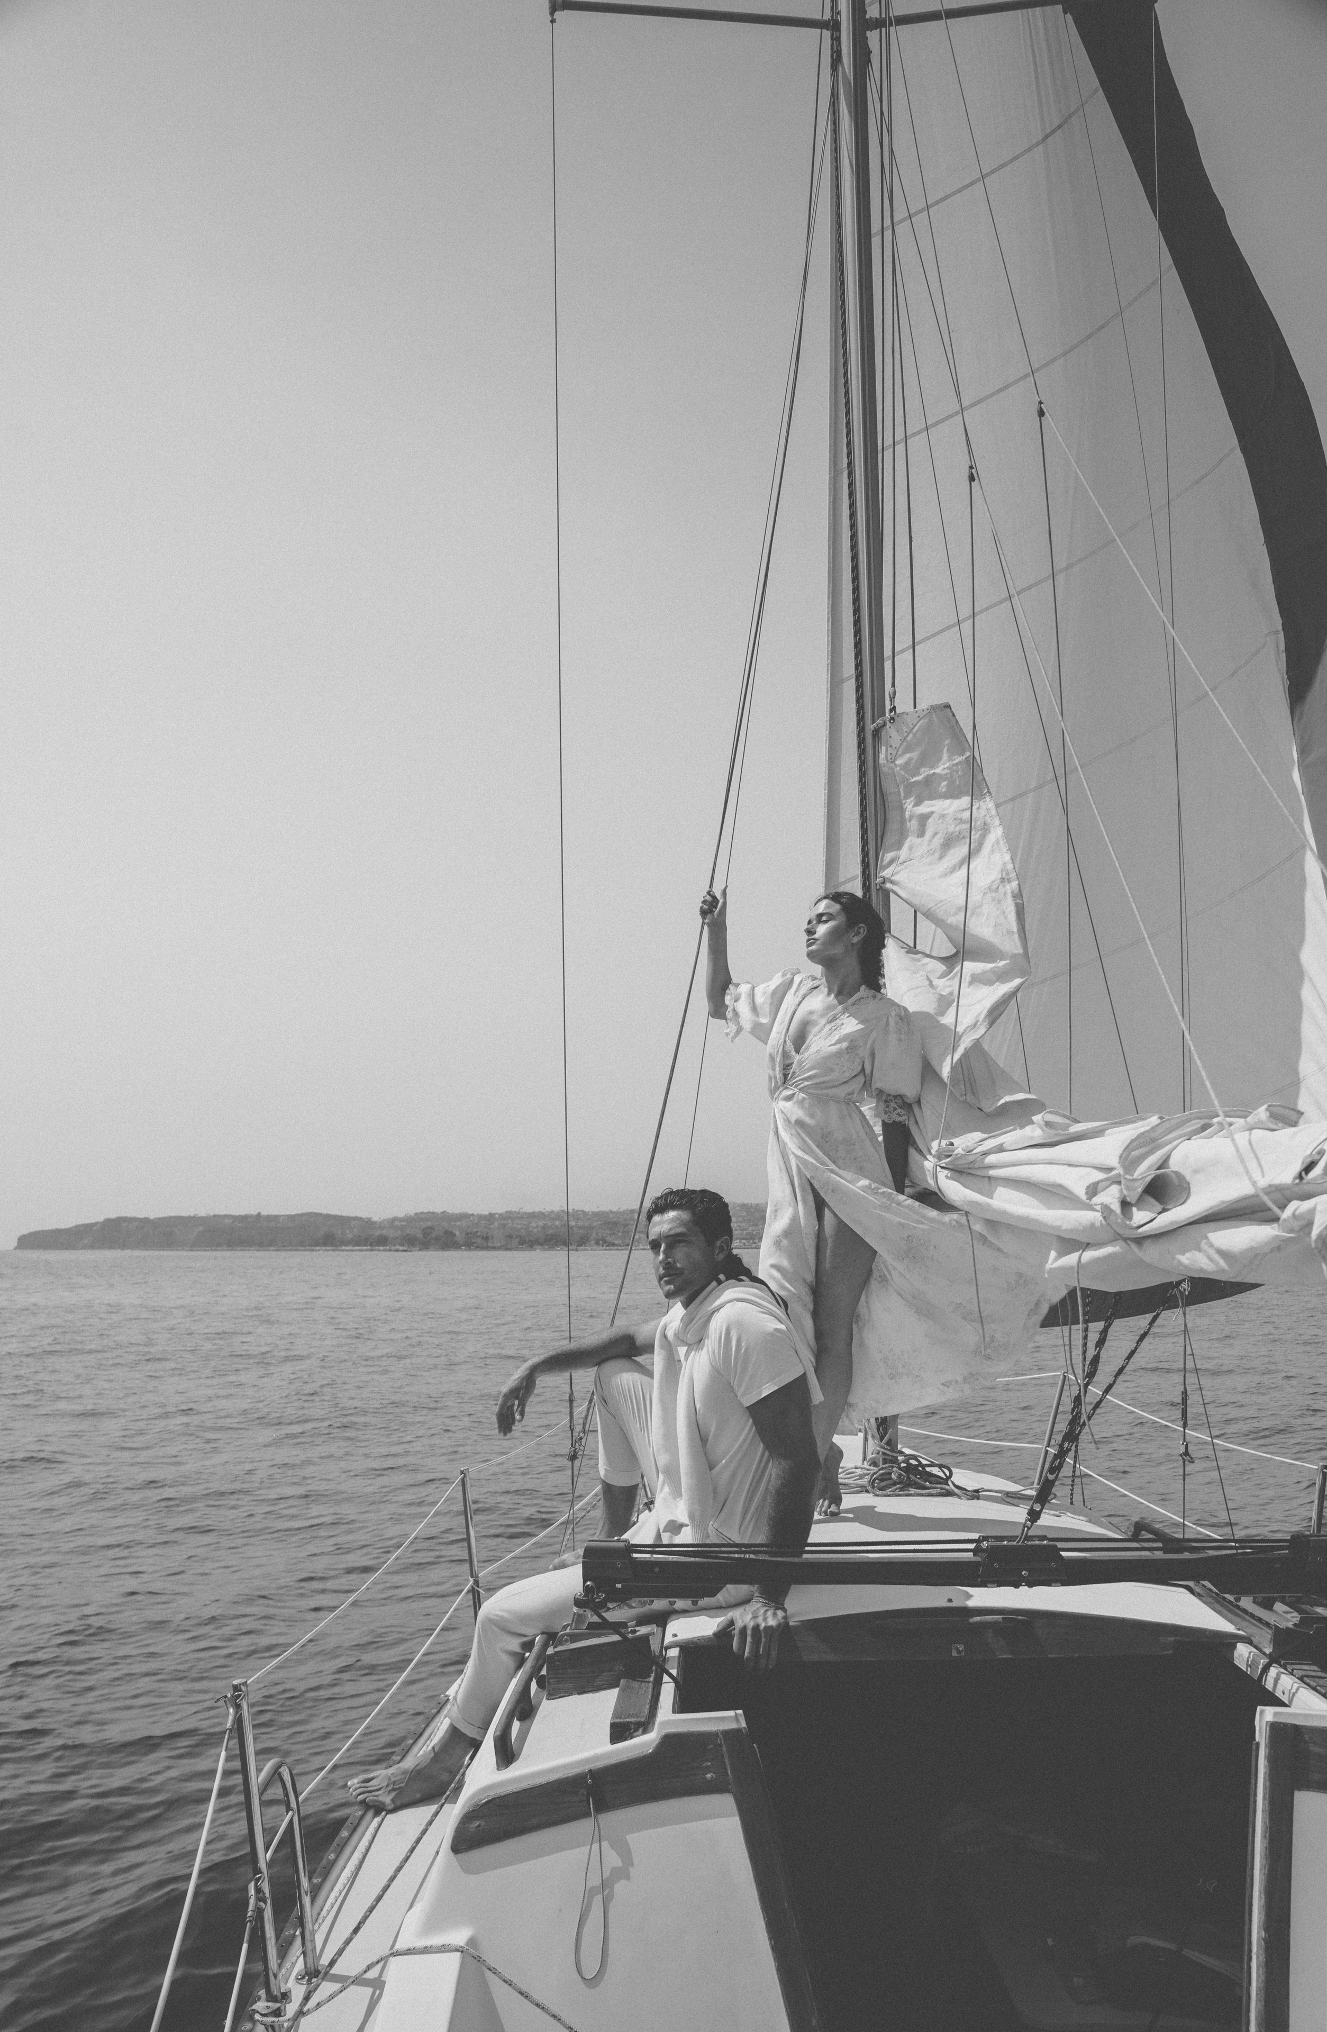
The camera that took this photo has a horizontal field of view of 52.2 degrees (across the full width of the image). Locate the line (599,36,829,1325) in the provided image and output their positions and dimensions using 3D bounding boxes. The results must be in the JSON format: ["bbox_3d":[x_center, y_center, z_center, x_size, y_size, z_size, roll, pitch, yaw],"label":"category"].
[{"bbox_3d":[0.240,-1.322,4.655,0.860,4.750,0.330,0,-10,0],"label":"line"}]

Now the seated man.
[{"bbox_3d":[-0.180,0.888,2.657,0.820,1.110,0.760,5,-11,-26],"label":"seated man"}]

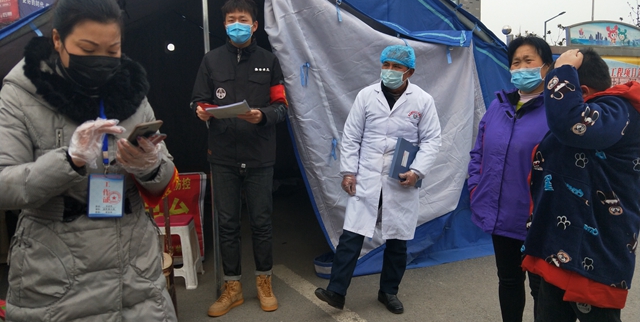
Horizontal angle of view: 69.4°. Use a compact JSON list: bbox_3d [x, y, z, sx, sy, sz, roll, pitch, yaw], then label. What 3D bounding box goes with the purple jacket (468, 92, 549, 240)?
[{"bbox_3d":[0.879,0.016,2.110,0.330,0.680,0.470,-7,10,-43],"label":"purple jacket"}]

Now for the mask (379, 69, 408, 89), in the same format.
[{"bbox_3d":[0.420,-0.466,2.660,0.140,0.115,0.090,6,10,43],"label":"mask"}]

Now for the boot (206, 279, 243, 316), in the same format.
[{"bbox_3d":[-0.564,0.818,2.730,0.275,0.160,0.110,-8,10,-44],"label":"boot"}]

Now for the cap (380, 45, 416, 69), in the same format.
[{"bbox_3d":[0.465,-0.611,2.740,0.200,0.150,0.230,6,9,42],"label":"cap"}]

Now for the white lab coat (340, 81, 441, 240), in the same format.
[{"bbox_3d":[0.426,0.003,2.790,0.580,0.950,0.370,2,8,24],"label":"white lab coat"}]

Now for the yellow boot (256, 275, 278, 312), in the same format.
[{"bbox_3d":[-0.315,0.788,2.750,0.110,0.160,0.275,-3,7,-15],"label":"yellow boot"}]

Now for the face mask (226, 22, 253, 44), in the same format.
[{"bbox_3d":[-0.438,-0.695,2.500,0.140,0.120,0.090,-1,7,-4],"label":"face mask"}]

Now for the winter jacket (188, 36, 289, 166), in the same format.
[{"bbox_3d":[-0.451,-0.316,2.560,0.530,0.720,0.380,0,7,2],"label":"winter jacket"}]

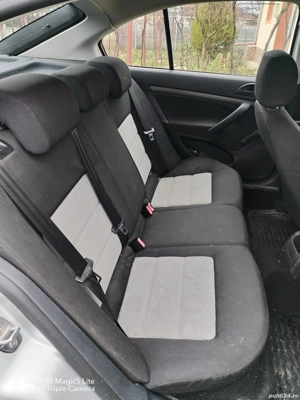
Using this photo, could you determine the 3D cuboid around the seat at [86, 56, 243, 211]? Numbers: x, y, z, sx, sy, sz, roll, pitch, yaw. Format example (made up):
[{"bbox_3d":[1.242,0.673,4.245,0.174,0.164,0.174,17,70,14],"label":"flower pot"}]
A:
[{"bbox_3d":[0.127,-0.333,1.569,0.755,0.790,0.540,5,33,8],"label":"seat"}]

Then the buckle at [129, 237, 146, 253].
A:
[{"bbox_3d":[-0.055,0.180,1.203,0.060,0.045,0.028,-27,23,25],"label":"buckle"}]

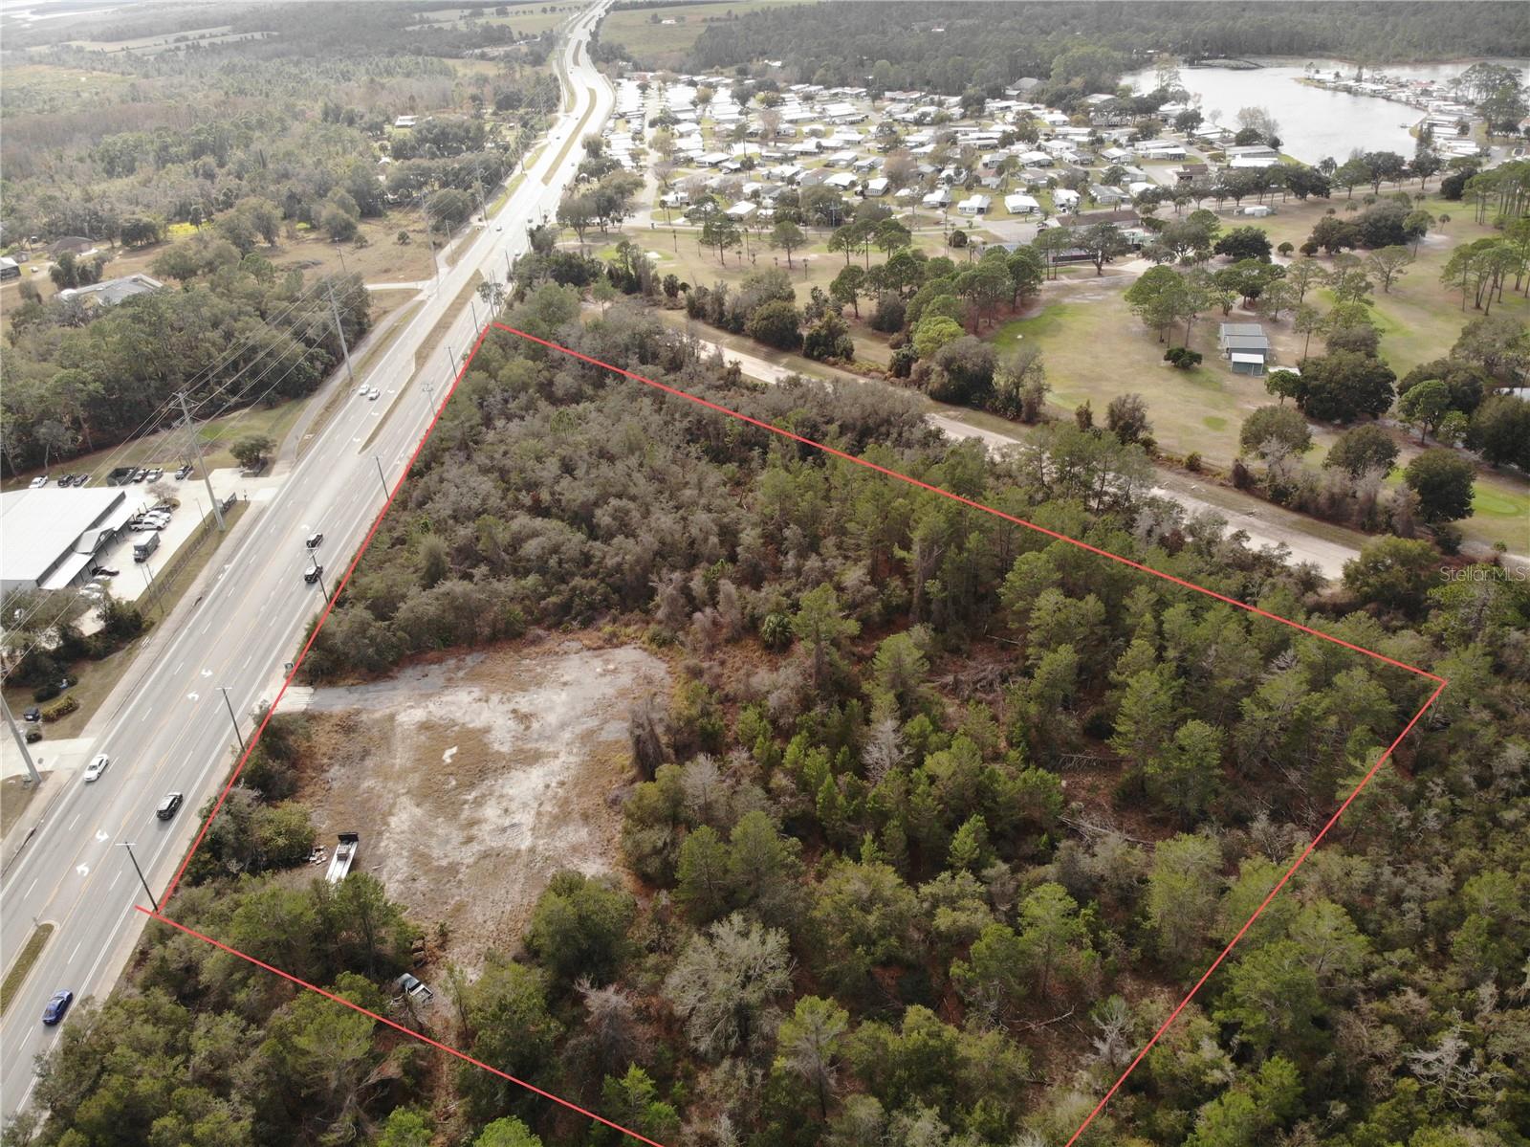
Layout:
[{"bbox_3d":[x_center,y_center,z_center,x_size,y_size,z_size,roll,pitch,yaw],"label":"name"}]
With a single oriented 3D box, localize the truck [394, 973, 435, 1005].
[{"bbox_3d":[-42.438,50.344,128.593,5.350,1.750,1.900,24,40,33],"label":"truck"}]

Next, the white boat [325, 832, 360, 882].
[{"bbox_3d":[-57.906,39.460,145.548,2.400,2.100,7.800,-2,32,-3],"label":"white boat"}]

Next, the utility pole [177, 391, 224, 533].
[{"bbox_3d":[-114.683,-22.168,216.022,0.950,31.290,0.950,-2,32,-3],"label":"utility pole"}]

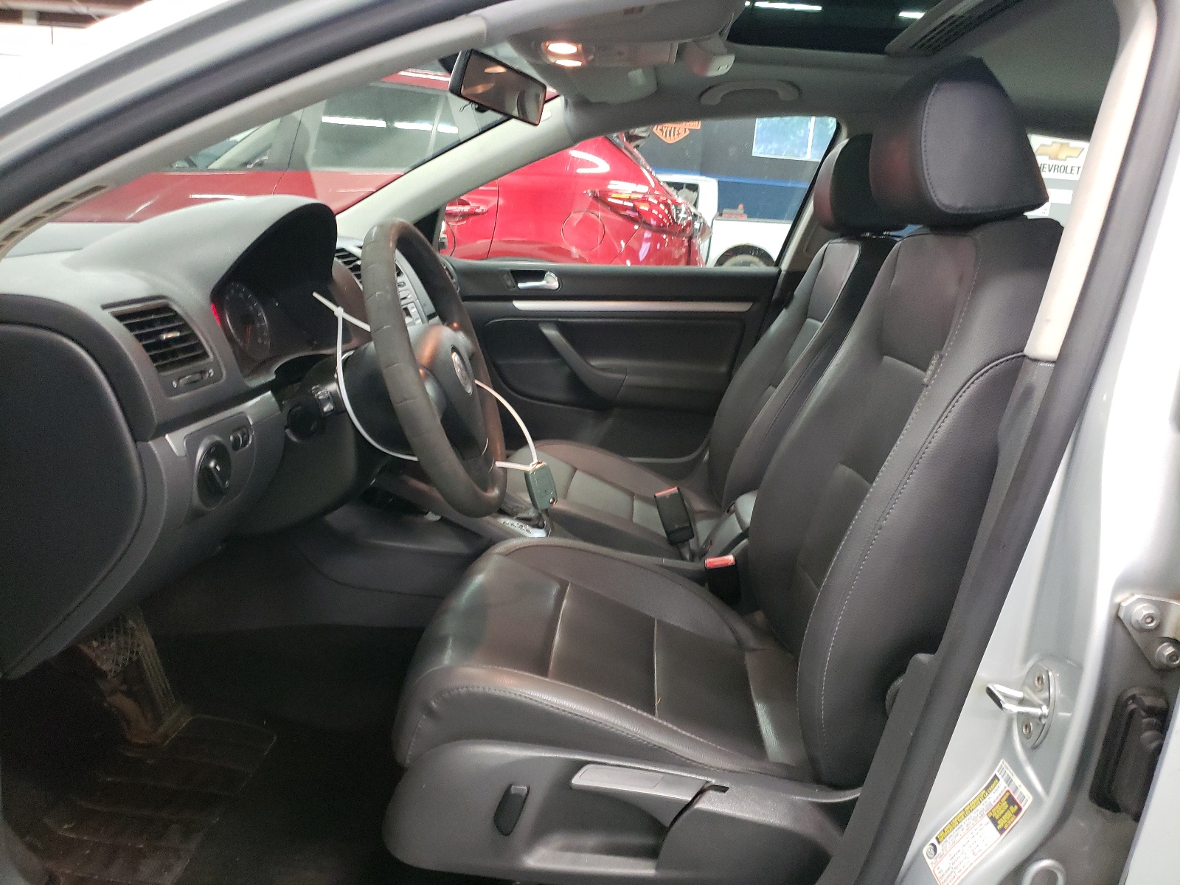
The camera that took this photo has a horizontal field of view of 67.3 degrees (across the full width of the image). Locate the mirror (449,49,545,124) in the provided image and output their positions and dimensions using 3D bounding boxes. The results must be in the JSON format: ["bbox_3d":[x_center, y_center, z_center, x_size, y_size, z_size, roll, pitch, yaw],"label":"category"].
[{"bbox_3d":[-0.148,-0.559,1.401,0.045,0.070,0.245,22,18,21],"label":"mirror"}]

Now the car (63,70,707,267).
[{"bbox_3d":[-1.695,-1.154,4.938,4.500,1.660,1.860,5,13,3],"label":"car"}]

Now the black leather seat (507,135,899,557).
[{"bbox_3d":[0.187,-0.119,1.842,0.780,1.050,0.520,5,13,3],"label":"black leather seat"}]

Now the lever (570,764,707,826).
[{"bbox_3d":[0.051,0.367,0.940,0.142,0.053,0.030,5,13,3],"label":"lever"}]

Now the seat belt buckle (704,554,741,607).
[{"bbox_3d":[0.216,0.226,1.416,0.055,0.095,0.028,-3,12,4],"label":"seat belt buckle"}]

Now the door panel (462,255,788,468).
[{"bbox_3d":[0.008,-0.203,2.161,0.880,0.520,0.110,3,13,3],"label":"door panel"}]

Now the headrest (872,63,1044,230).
[{"bbox_3d":[0.420,-0.334,1.027,0.135,0.175,0.265,5,13,3],"label":"headrest"}]

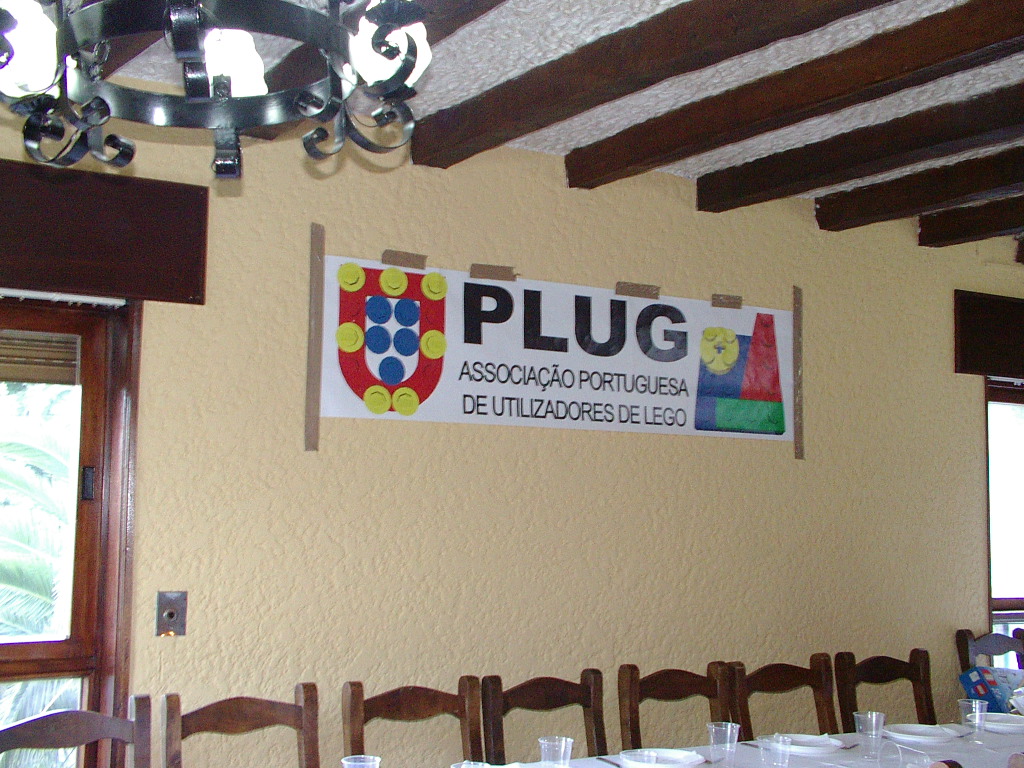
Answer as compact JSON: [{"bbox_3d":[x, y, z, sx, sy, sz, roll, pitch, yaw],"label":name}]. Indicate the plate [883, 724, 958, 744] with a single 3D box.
[{"bbox_3d":[1.181,1.017,3.936,0.216,0.024,0.216,1,-5,0],"label":"plate"}]

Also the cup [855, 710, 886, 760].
[{"bbox_3d":[0.956,0.938,3.630,0.086,0.120,0.086,1,-5,0],"label":"cup"}]

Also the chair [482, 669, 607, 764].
[{"bbox_3d":[0.206,1.309,3.915,0.430,0.905,0.450,5,-6,-36],"label":"chair"}]

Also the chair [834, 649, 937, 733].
[{"bbox_3d":[1.424,1.395,4.672,0.430,0.905,0.450,4,-6,-29],"label":"chair"}]

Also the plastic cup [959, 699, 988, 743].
[{"bbox_3d":[1.327,0.968,3.906,0.086,0.120,0.086,1,-5,0],"label":"plastic cup"}]

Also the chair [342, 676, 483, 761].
[{"bbox_3d":[-0.199,1.280,3.663,0.430,0.905,0.450,3,-6,-27],"label":"chair"}]

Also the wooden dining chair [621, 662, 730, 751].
[{"bbox_3d":[0.610,1.338,4.166,0.430,0.905,0.450,4,-6,-28],"label":"wooden dining chair"}]

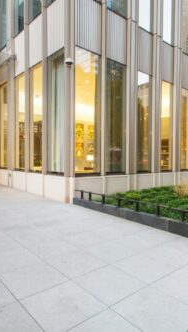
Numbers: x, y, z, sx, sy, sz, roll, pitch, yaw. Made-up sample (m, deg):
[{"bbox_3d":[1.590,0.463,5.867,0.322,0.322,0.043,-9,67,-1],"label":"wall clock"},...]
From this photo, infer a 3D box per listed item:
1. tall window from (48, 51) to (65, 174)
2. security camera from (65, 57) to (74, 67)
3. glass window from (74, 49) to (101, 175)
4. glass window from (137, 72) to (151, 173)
[{"bbox_3d":[-1.249,-1.691,7.392,0.150,3.861,0.987,-2,3,-43],"label":"tall window"},{"bbox_3d":[-0.729,-3.111,6.607,0.240,0.270,0.240,0,2,2],"label":"security camera"},{"bbox_3d":[-0.199,-1.580,6.860,1.022,3.791,0.150,-1,2,-39],"label":"glass window"},{"bbox_3d":[1.866,-1.613,8.506,0.909,3.791,0.150,-1,2,-39],"label":"glass window"}]

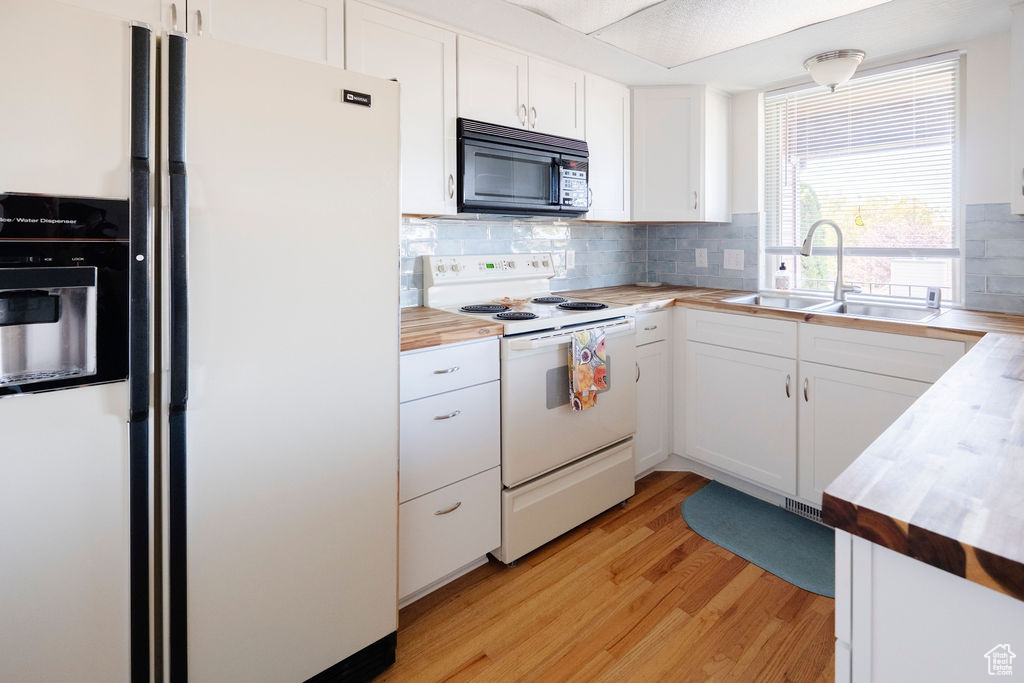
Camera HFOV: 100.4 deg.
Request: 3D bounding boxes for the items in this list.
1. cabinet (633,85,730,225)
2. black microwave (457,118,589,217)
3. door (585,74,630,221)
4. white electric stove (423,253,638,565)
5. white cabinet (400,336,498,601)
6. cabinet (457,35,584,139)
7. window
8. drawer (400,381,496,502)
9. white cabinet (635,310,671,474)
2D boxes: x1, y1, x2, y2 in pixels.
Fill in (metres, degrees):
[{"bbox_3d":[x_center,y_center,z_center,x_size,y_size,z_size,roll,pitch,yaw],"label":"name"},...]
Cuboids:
[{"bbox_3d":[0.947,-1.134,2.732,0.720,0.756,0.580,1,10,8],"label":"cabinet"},{"bbox_3d":[-0.008,-0.805,2.117,0.760,0.395,0.385,-8,12,-36],"label":"black microwave"},{"bbox_3d":[0.527,-1.047,2.375,0.370,0.735,0.030,-7,11,-36],"label":"door"},{"bbox_3d":[0.097,0.174,2.071,0.760,1.155,0.660,-8,12,-36],"label":"white electric stove"},{"bbox_3d":[-0.424,0.401,1.727,0.452,0.865,0.613,-8,12,-36],"label":"white cabinet"},{"bbox_3d":[-0.025,-1.176,2.115,0.762,0.355,0.335,-8,12,-36],"label":"cabinet"},{"bbox_3d":[1.725,-0.785,2.180,0.100,1.120,0.785,-8,12,-36],"label":"window"},{"bbox_3d":[-0.393,0.292,1.678,0.452,0.313,0.513,-8,12,-36],"label":"drawer"},{"bbox_3d":[0.553,0.218,2.444,0.366,0.855,0.613,-8,12,-36],"label":"white cabinet"}]

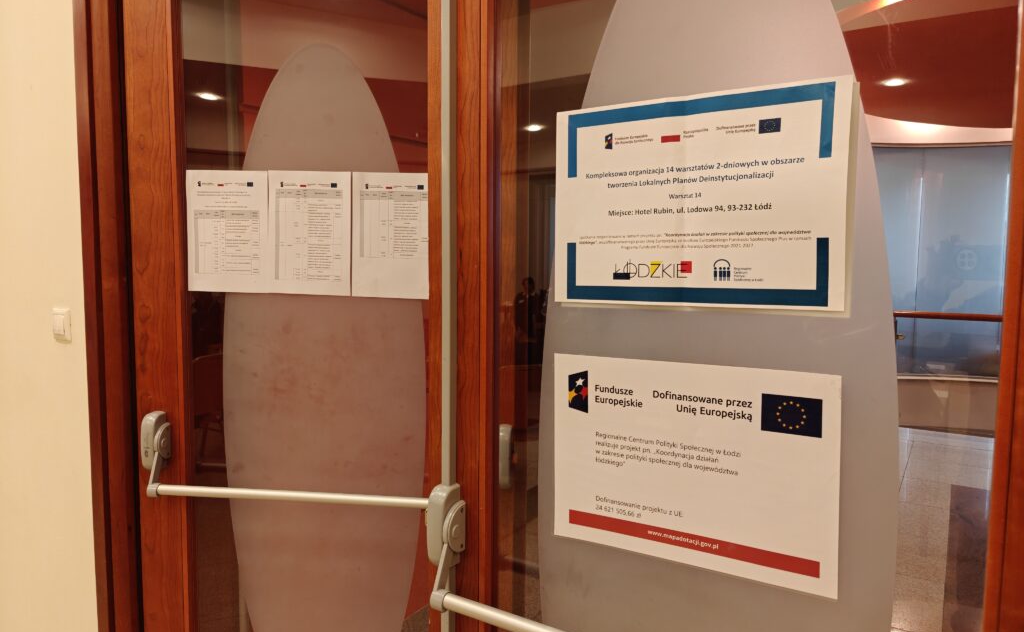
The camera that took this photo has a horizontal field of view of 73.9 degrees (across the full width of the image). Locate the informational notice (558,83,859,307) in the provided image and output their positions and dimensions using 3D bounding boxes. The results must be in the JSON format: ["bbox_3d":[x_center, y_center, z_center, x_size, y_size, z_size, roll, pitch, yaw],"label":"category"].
[{"bbox_3d":[0.248,-0.162,0.974,0.420,0.297,0.008,3,5,32],"label":"informational notice"}]

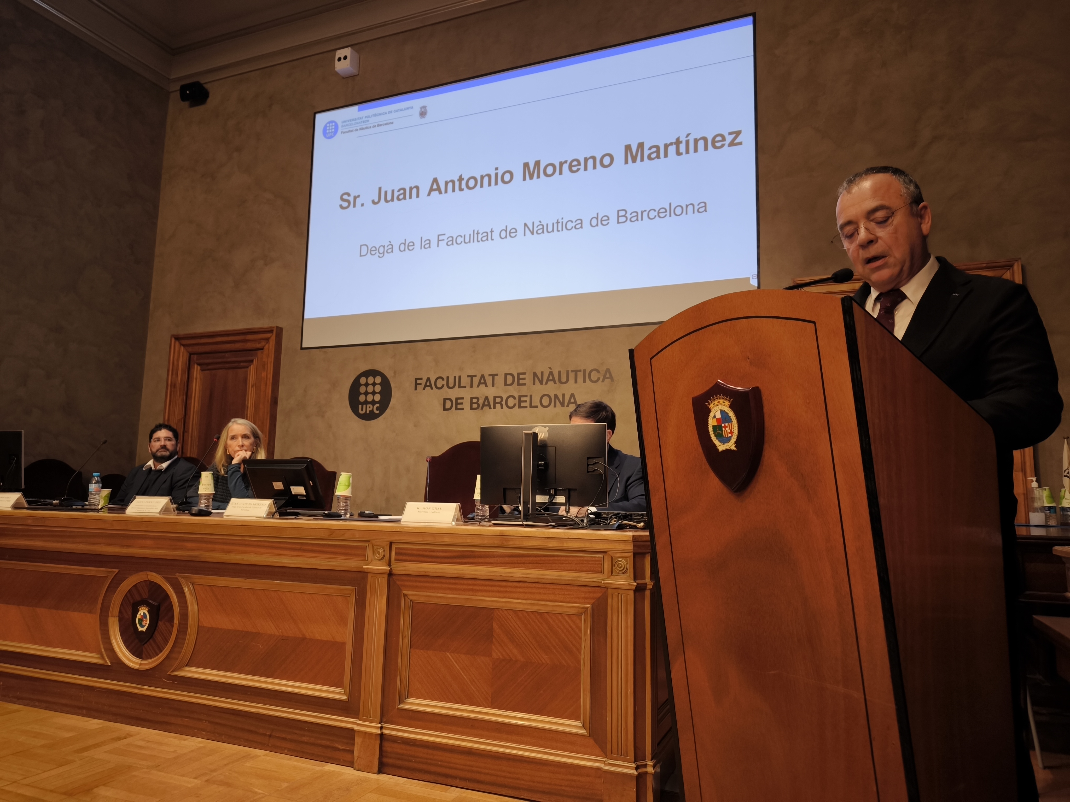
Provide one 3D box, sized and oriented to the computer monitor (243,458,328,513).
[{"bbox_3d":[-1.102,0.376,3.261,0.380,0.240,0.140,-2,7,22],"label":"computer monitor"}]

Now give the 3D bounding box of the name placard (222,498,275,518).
[{"bbox_3d":[-1.106,0.420,2.895,0.200,0.076,0.086,-2,-8,22],"label":"name placard"}]

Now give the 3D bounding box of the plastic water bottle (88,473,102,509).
[{"bbox_3d":[-2.342,0.479,3.950,0.060,0.188,0.060,-2,-8,22],"label":"plastic water bottle"}]

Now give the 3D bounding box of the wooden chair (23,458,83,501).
[{"bbox_3d":[-3.555,0.922,4.941,0.580,1.100,0.620,-1,-8,13],"label":"wooden chair"}]

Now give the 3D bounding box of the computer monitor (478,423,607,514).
[{"bbox_3d":[0.015,0.279,2.895,0.540,0.375,0.190,-2,-8,22],"label":"computer monitor"}]

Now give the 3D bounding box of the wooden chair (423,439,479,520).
[{"bbox_3d":[-0.386,0.720,3.163,0.580,1.140,0.620,-2,-8,22],"label":"wooden chair"}]

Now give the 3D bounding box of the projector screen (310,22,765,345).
[{"bbox_3d":[-0.237,-1.617,5.929,3.881,2.209,0.060,-2,-8,22],"label":"projector screen"}]

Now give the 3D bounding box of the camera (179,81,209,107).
[{"bbox_3d":[-3.385,-3.053,7.363,0.220,0.185,0.165,-1,-8,13],"label":"camera"}]

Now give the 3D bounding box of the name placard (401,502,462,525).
[{"bbox_3d":[-0.360,0.393,2.587,0.200,0.076,0.086,-2,-8,22],"label":"name placard"}]

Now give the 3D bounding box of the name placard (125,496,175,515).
[{"bbox_3d":[-1.606,0.438,3.091,0.200,0.076,0.086,-2,-8,22],"label":"name placard"}]

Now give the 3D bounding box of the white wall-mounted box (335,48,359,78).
[{"bbox_3d":[-1.692,-3.055,6.704,0.152,0.187,0.132,-2,-8,22],"label":"white wall-mounted box"}]

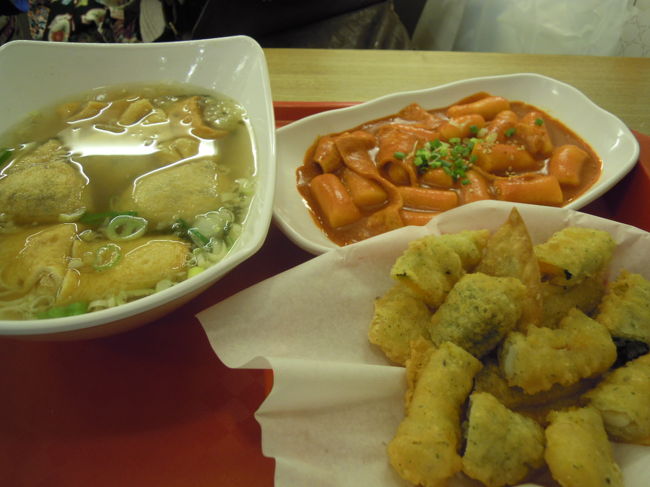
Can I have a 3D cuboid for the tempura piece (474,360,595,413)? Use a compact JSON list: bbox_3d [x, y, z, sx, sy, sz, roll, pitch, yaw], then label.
[{"bbox_3d":[0.113,0.074,0.285,0.063,0.026,0.036,-8,50,-6],"label":"tempura piece"}]

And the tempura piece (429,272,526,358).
[{"bbox_3d":[0.073,0.035,0.253,0.046,0.030,0.033,-35,59,-25],"label":"tempura piece"}]

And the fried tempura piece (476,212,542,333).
[{"bbox_3d":[0.100,0.013,0.282,0.036,0.062,0.018,2,11,1],"label":"fried tempura piece"}]

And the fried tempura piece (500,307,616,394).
[{"bbox_3d":[0.109,0.050,0.245,0.052,0.028,0.031,-17,53,-14],"label":"fried tempura piece"}]

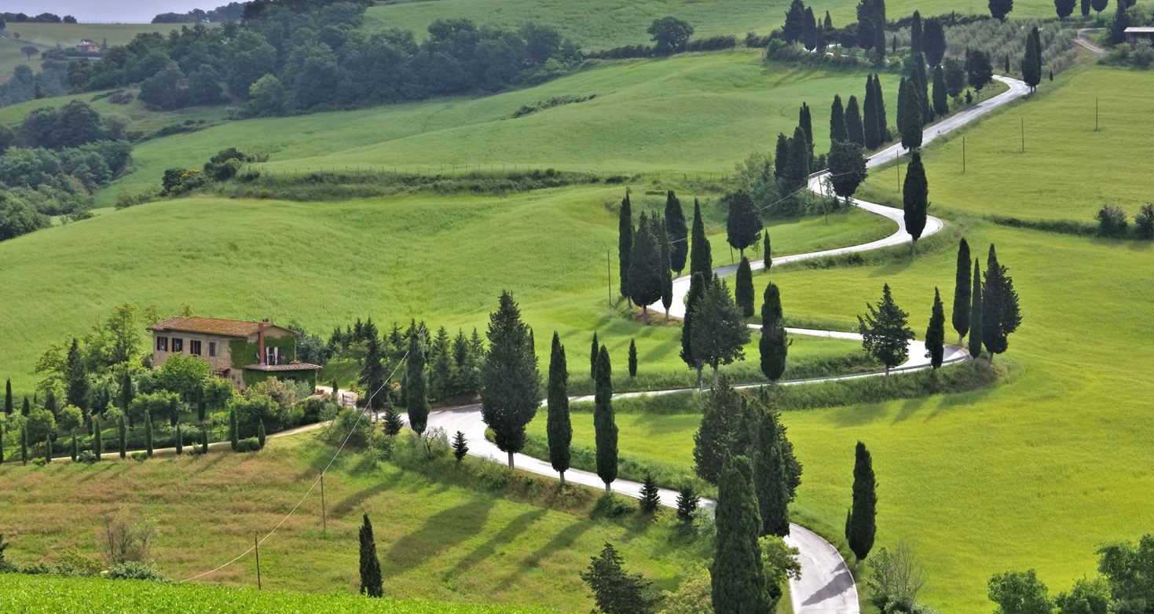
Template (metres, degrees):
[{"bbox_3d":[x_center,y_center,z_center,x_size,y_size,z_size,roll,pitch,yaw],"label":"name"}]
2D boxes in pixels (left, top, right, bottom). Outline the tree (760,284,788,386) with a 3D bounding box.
[{"bbox_3d":[22.503,2.949,356.000,3.100,11.900,3.100,0,4,0],"label":"tree"}]

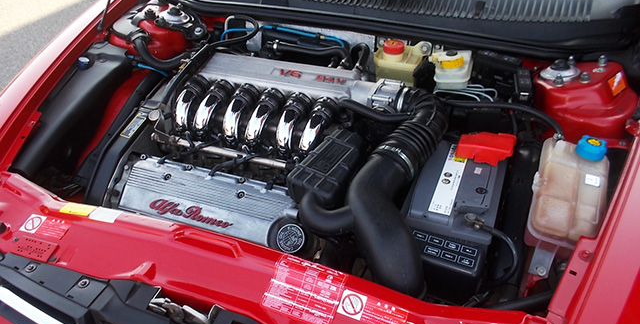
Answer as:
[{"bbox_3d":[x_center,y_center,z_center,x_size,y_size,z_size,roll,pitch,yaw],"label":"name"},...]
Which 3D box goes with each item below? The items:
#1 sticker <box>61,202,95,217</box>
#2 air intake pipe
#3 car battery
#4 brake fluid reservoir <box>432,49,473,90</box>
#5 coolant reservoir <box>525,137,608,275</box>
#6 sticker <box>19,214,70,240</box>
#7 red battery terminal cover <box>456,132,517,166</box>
[{"bbox_3d":[-0.480,0.095,1.067,0.063,0.003,0.029,5,39,12],"label":"sticker"},{"bbox_3d":[0.147,0.040,1.105,0.250,0.215,0.430,11,36,19],"label":"air intake pipe"},{"bbox_3d":[0.285,0.113,1.150,0.175,0.190,0.285,11,36,19],"label":"car battery"},{"bbox_3d":[0.322,-0.226,1.309,0.085,0.075,0.100,11,36,19],"label":"brake fluid reservoir"},{"bbox_3d":[0.489,0.067,1.062,0.130,0.175,0.185,11,36,19],"label":"coolant reservoir"},{"bbox_3d":[-0.541,0.127,1.057,0.102,0.003,0.040,7,53,15],"label":"sticker"},{"bbox_3d":[0.360,-0.023,1.167,0.115,0.035,0.075,11,36,19],"label":"red battery terminal cover"}]

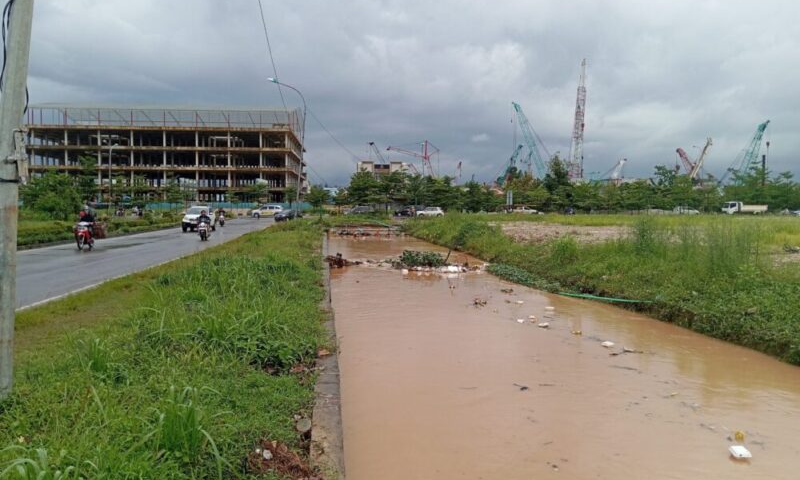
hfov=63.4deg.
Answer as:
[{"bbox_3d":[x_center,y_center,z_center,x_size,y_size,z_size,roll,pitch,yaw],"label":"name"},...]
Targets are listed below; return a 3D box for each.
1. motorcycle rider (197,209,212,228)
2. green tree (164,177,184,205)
[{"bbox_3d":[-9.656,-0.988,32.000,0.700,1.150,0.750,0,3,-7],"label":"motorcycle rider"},{"bbox_3d":[-33.065,-6.452,95.000,3.100,5.400,3.100,0,3,0],"label":"green tree"}]

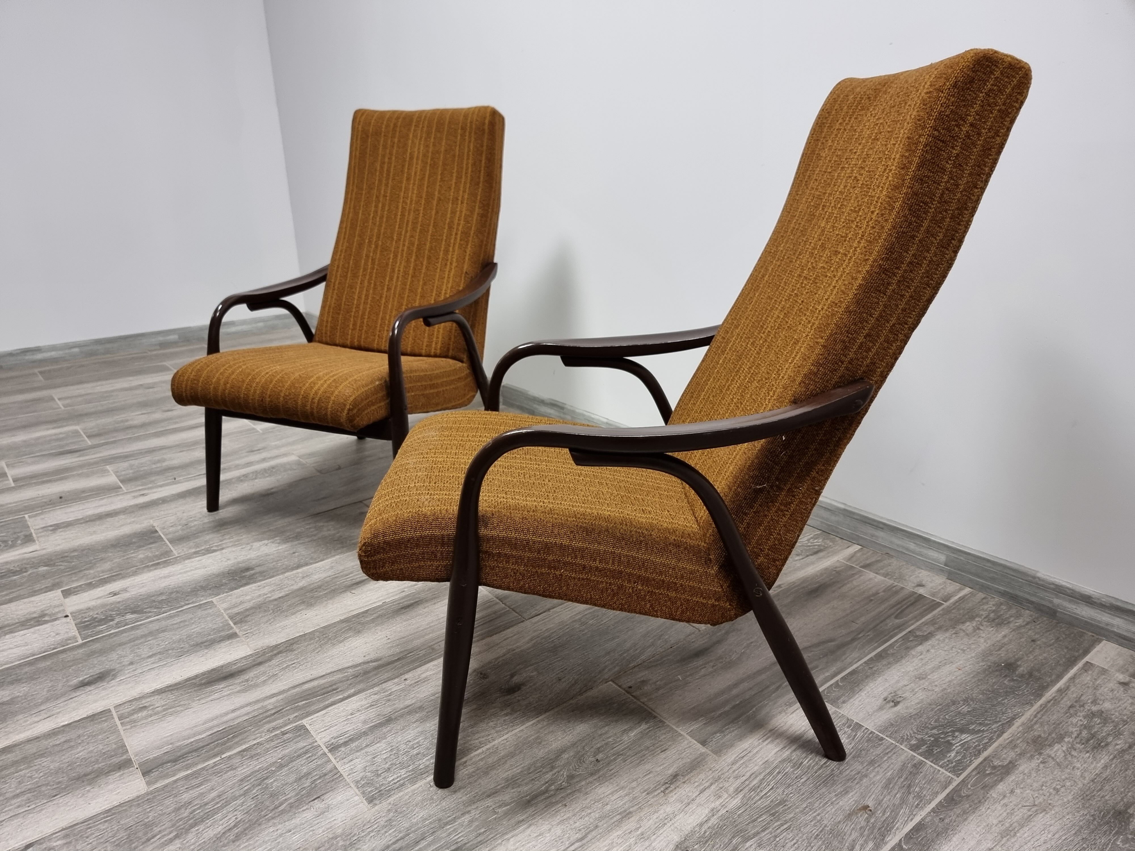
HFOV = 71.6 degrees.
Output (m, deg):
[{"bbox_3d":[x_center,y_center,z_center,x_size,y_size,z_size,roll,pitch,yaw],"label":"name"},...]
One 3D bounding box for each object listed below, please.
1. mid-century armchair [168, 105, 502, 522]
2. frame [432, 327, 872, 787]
[{"bbox_3d":[-0.525,-0.306,2.024,0.607,0.975,0.826,7,20,20],"label":"mid-century armchair"},{"bbox_3d":[0.108,0.141,1.319,0.615,0.588,0.607,0,19,-2],"label":"frame"}]

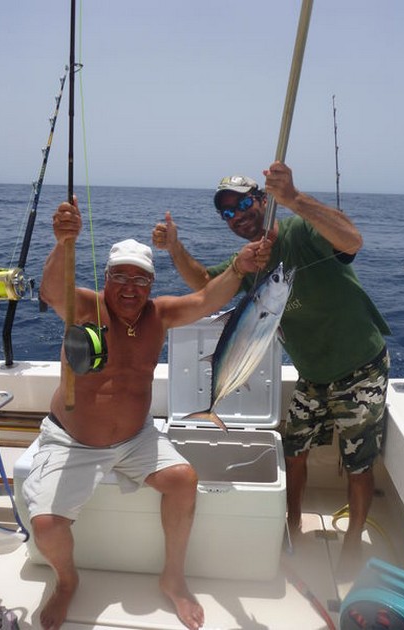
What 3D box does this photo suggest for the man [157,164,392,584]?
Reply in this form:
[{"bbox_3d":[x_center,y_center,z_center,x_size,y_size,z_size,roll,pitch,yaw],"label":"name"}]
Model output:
[{"bbox_3d":[0.296,0.265,2.135,0.875,1.718,0.577,8,15,25],"label":"man"}]

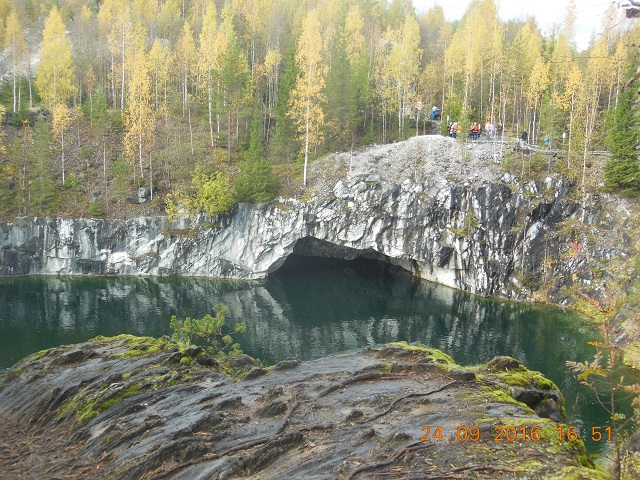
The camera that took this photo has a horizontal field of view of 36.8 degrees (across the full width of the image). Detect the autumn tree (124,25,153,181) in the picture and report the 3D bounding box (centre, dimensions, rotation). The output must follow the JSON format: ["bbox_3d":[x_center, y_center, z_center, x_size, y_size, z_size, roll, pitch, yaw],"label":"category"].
[{"bbox_3d":[-17.080,-12.940,90.500,2.640,14.540,2.560,-1,9,-11],"label":"autumn tree"}]

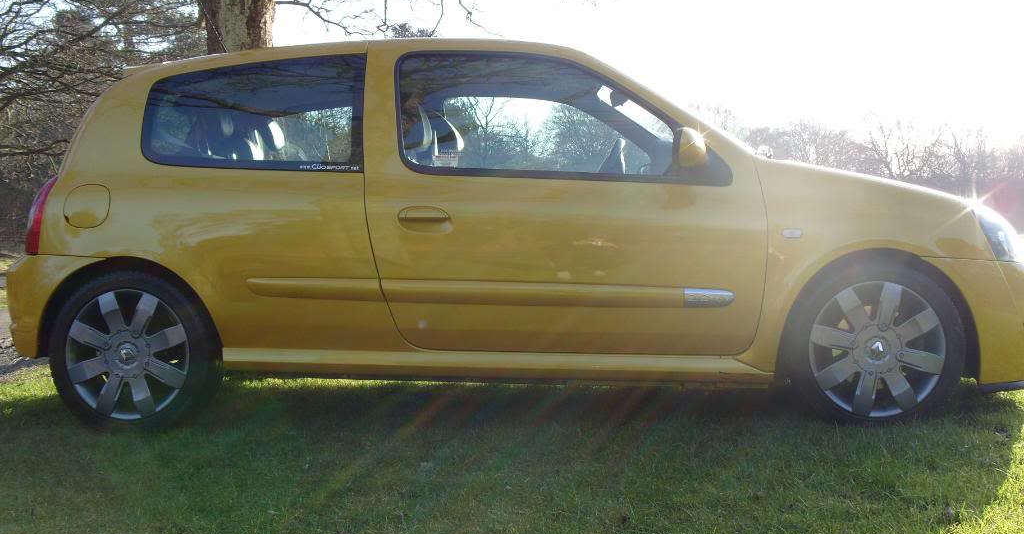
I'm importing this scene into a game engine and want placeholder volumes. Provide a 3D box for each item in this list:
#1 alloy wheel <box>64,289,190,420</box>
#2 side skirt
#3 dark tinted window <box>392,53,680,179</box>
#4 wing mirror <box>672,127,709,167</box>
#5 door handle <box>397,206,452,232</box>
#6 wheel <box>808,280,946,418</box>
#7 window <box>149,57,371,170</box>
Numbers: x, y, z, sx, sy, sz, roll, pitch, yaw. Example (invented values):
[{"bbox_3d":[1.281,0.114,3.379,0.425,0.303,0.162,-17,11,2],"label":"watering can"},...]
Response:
[{"bbox_3d":[-1.288,0.293,3.571,0.438,0.438,0.170,-1,3,3],"label":"alloy wheel"},{"bbox_3d":[-0.057,0.331,3.448,1.817,0.097,0.090,1,3,3],"label":"side skirt"},{"bbox_3d":[0.080,-0.506,3.515,0.927,0.459,0.060,-1,-19,3],"label":"dark tinted window"},{"bbox_3d":[0.563,-0.377,3.268,0.105,0.120,0.220,-1,3,3],"label":"wing mirror"},{"bbox_3d":[-0.286,-0.158,3.408,0.183,0.084,0.045,-1,3,3],"label":"door handle"},{"bbox_3d":[1.182,0.261,3.418,0.438,0.438,0.170,-1,3,3],"label":"wheel"},{"bbox_3d":[-0.890,-0.525,3.575,0.762,0.435,0.060,-1,-19,3],"label":"window"}]

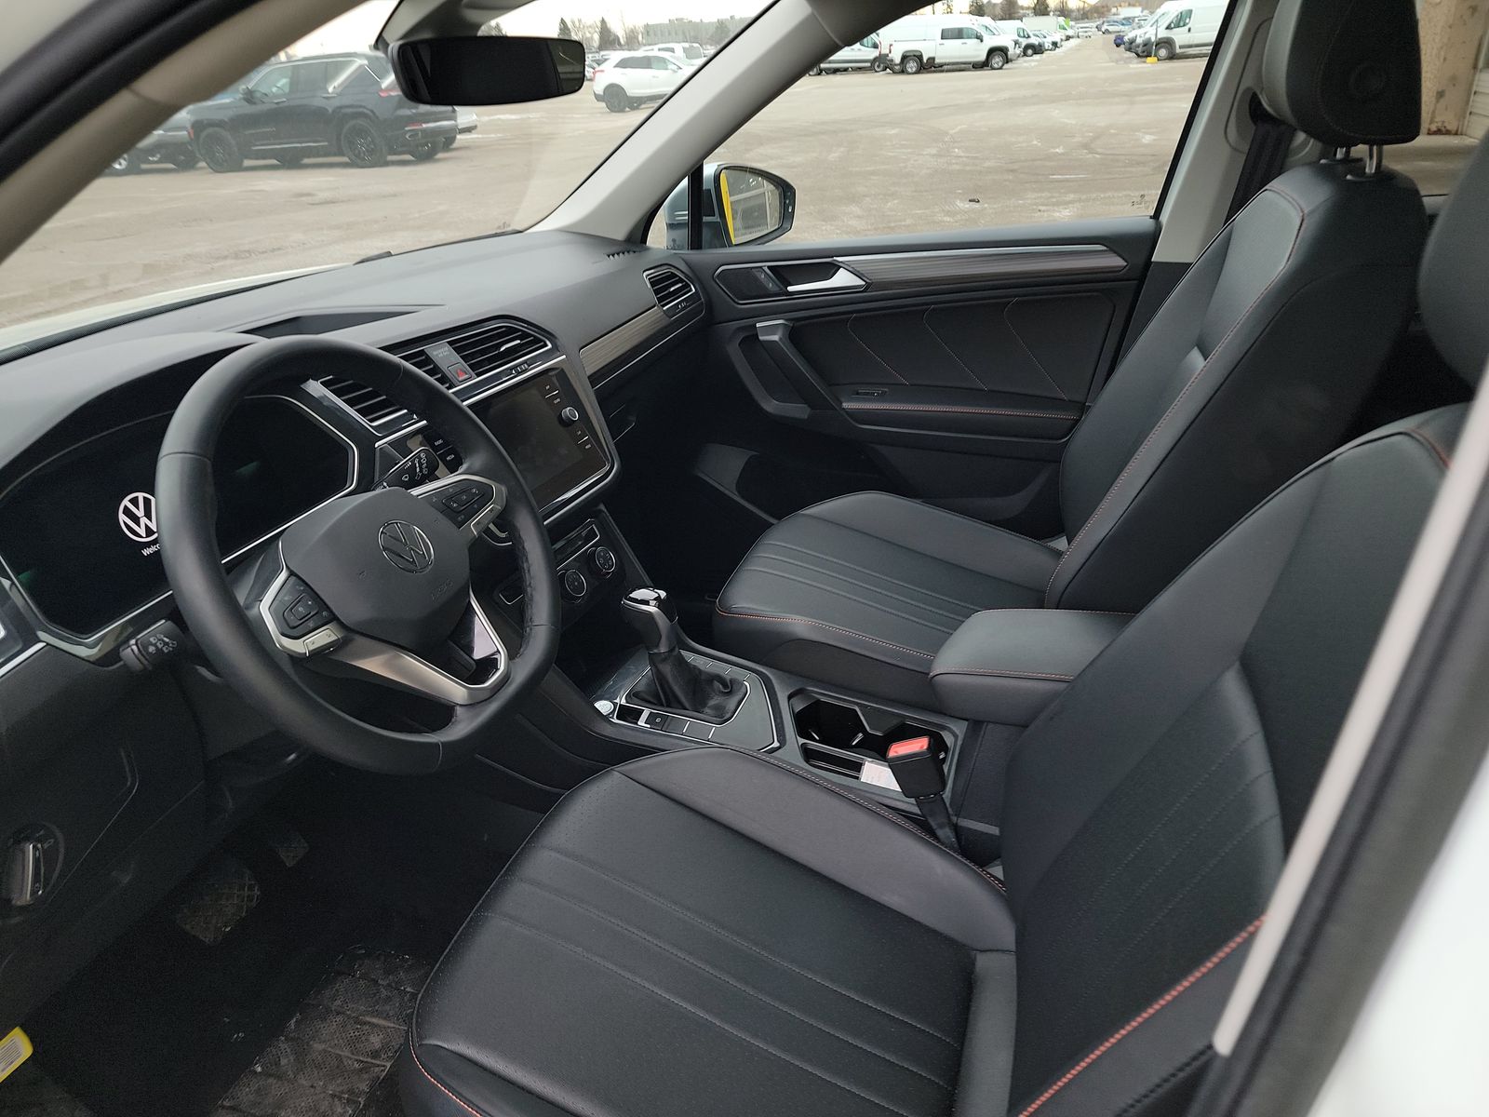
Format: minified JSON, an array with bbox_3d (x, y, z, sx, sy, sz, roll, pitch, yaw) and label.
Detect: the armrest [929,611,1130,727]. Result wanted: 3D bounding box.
[{"bbox_3d":[0.367,0.116,1.089,0.320,0.085,0.180,5,27,17],"label":"armrest"}]

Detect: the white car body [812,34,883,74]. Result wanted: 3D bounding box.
[{"bbox_3d":[6.032,-29.635,60.285,5.900,2.350,2.050,2,27,11],"label":"white car body"}]

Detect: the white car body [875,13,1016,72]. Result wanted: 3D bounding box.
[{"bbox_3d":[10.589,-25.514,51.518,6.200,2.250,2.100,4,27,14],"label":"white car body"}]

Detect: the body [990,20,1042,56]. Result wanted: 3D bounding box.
[{"bbox_3d":[19.841,-39.550,78.768,5.900,2.450,2.050,4,27,14],"label":"body"}]

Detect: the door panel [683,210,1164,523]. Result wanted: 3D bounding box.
[{"bbox_3d":[0.241,-0.244,1.777,0.840,0.630,0.160,5,27,17],"label":"door panel"}]

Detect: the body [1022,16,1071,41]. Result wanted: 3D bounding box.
[{"bbox_3d":[48.016,-83.867,163.587,7.800,3.300,2.300,4,27,14],"label":"body"}]

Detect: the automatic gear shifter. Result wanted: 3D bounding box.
[{"bbox_3d":[-0.064,0.097,1.216,0.160,0.150,0.115,5,27,17],"label":"automatic gear shifter"}]

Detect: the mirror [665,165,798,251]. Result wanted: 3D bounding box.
[{"bbox_3d":[-0.040,-0.651,1.936,0.170,0.170,0.230,16,32,34],"label":"mirror"}]

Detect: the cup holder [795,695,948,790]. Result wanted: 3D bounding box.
[{"bbox_3d":[0.138,0.231,1.185,0.215,0.075,0.155,5,27,17],"label":"cup holder"}]

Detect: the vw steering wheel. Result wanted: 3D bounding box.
[{"bbox_3d":[-0.297,-0.003,0.833,0.110,0.365,0.370,-24,16,28],"label":"vw steering wheel"}]

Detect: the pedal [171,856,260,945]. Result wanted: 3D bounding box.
[{"bbox_3d":[-0.620,0.407,1.219,0.030,0.058,0.090,-36,10,30],"label":"pedal"}]

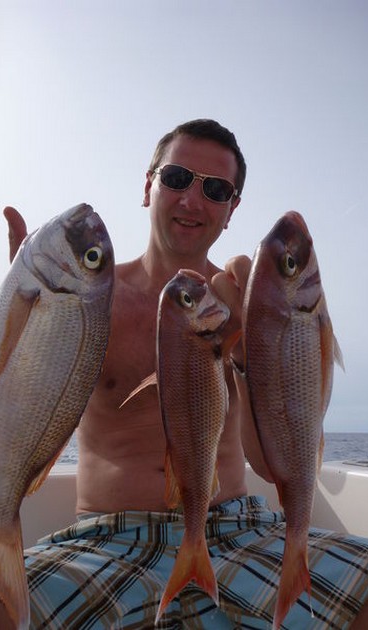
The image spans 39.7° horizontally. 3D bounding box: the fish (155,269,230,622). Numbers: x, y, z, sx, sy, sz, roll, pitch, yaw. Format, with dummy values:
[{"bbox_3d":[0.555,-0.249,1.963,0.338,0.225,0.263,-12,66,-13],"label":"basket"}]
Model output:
[{"bbox_3d":[0.011,0.143,0.630,0.125,0.420,0.062,10,-15,-41],"label":"fish"}]

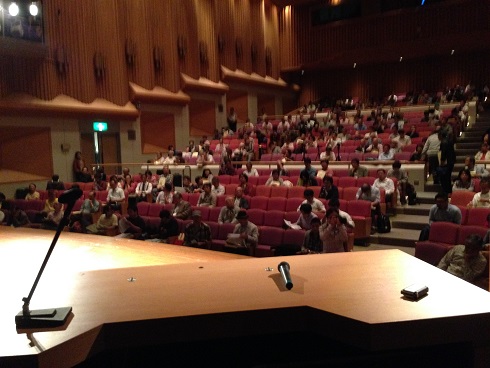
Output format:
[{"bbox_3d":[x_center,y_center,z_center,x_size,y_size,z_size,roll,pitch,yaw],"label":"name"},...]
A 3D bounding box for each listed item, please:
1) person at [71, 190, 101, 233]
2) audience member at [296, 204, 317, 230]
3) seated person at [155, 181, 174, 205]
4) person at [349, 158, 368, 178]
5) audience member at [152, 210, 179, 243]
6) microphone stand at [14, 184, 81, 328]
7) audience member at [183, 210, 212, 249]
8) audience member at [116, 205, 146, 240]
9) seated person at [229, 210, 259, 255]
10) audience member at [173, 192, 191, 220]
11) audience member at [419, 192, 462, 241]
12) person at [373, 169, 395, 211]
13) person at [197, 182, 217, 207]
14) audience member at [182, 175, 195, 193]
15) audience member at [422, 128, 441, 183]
[{"bbox_3d":[-3.786,0.760,11.336,0.580,1.180,0.820,3,7,32],"label":"person"},{"bbox_3d":[1.087,0.926,8.629,0.480,1.100,0.780,1,5,39],"label":"audience member"},{"bbox_3d":[-2.264,0.570,13.081,0.500,1.210,0.720,0,4,24],"label":"seated person"},{"bbox_3d":[3.090,-0.107,12.925,0.530,1.160,0.720,1,5,33],"label":"person"},{"bbox_3d":[-1.552,1.078,8.730,0.560,1.150,0.800,3,7,35],"label":"audience member"},{"bbox_3d":[-0.539,0.198,1.313,0.175,0.364,0.128,-2,4,-10],"label":"microphone stand"},{"bbox_3d":[-0.990,1.093,9.185,0.500,1.123,0.750,0,4,30],"label":"audience member"},{"bbox_3d":[-2.543,1.064,10.423,0.470,1.109,0.750,1,5,37],"label":"audience member"},{"bbox_3d":[-0.090,1.082,8.432,0.500,1.191,0.780,1,5,39],"label":"seated person"},{"bbox_3d":[-1.480,0.766,9.709,0.780,1.200,0.560,-7,9,-44],"label":"audience member"},{"bbox_3d":[3.406,0.716,7.982,0.550,1.111,0.800,1,5,37],"label":"audience member"},{"bbox_3d":[3.173,0.207,10.796,0.500,1.100,0.780,1,5,37],"label":"person"},{"bbox_3d":[-1.064,0.592,12.225,0.520,1.220,0.720,0,4,24],"label":"person"},{"bbox_3d":[-1.716,0.339,13.468,0.460,1.100,0.700,1,5,37],"label":"audience member"},{"bbox_3d":[5.257,-0.789,13.289,0.560,1.680,0.400,3,7,32],"label":"audience member"}]

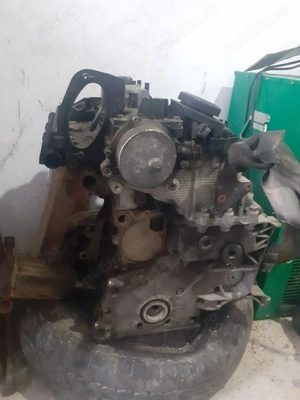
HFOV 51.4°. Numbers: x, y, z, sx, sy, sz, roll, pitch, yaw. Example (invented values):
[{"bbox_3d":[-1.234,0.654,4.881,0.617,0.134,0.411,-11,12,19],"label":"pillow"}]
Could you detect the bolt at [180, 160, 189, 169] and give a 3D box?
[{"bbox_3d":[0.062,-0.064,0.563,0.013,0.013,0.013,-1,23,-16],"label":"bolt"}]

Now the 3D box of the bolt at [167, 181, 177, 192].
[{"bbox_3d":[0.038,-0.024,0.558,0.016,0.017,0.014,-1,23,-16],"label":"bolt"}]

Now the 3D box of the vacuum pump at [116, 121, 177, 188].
[{"bbox_3d":[-0.007,-0.069,0.502,0.094,0.096,0.054,-1,23,-16],"label":"vacuum pump"}]

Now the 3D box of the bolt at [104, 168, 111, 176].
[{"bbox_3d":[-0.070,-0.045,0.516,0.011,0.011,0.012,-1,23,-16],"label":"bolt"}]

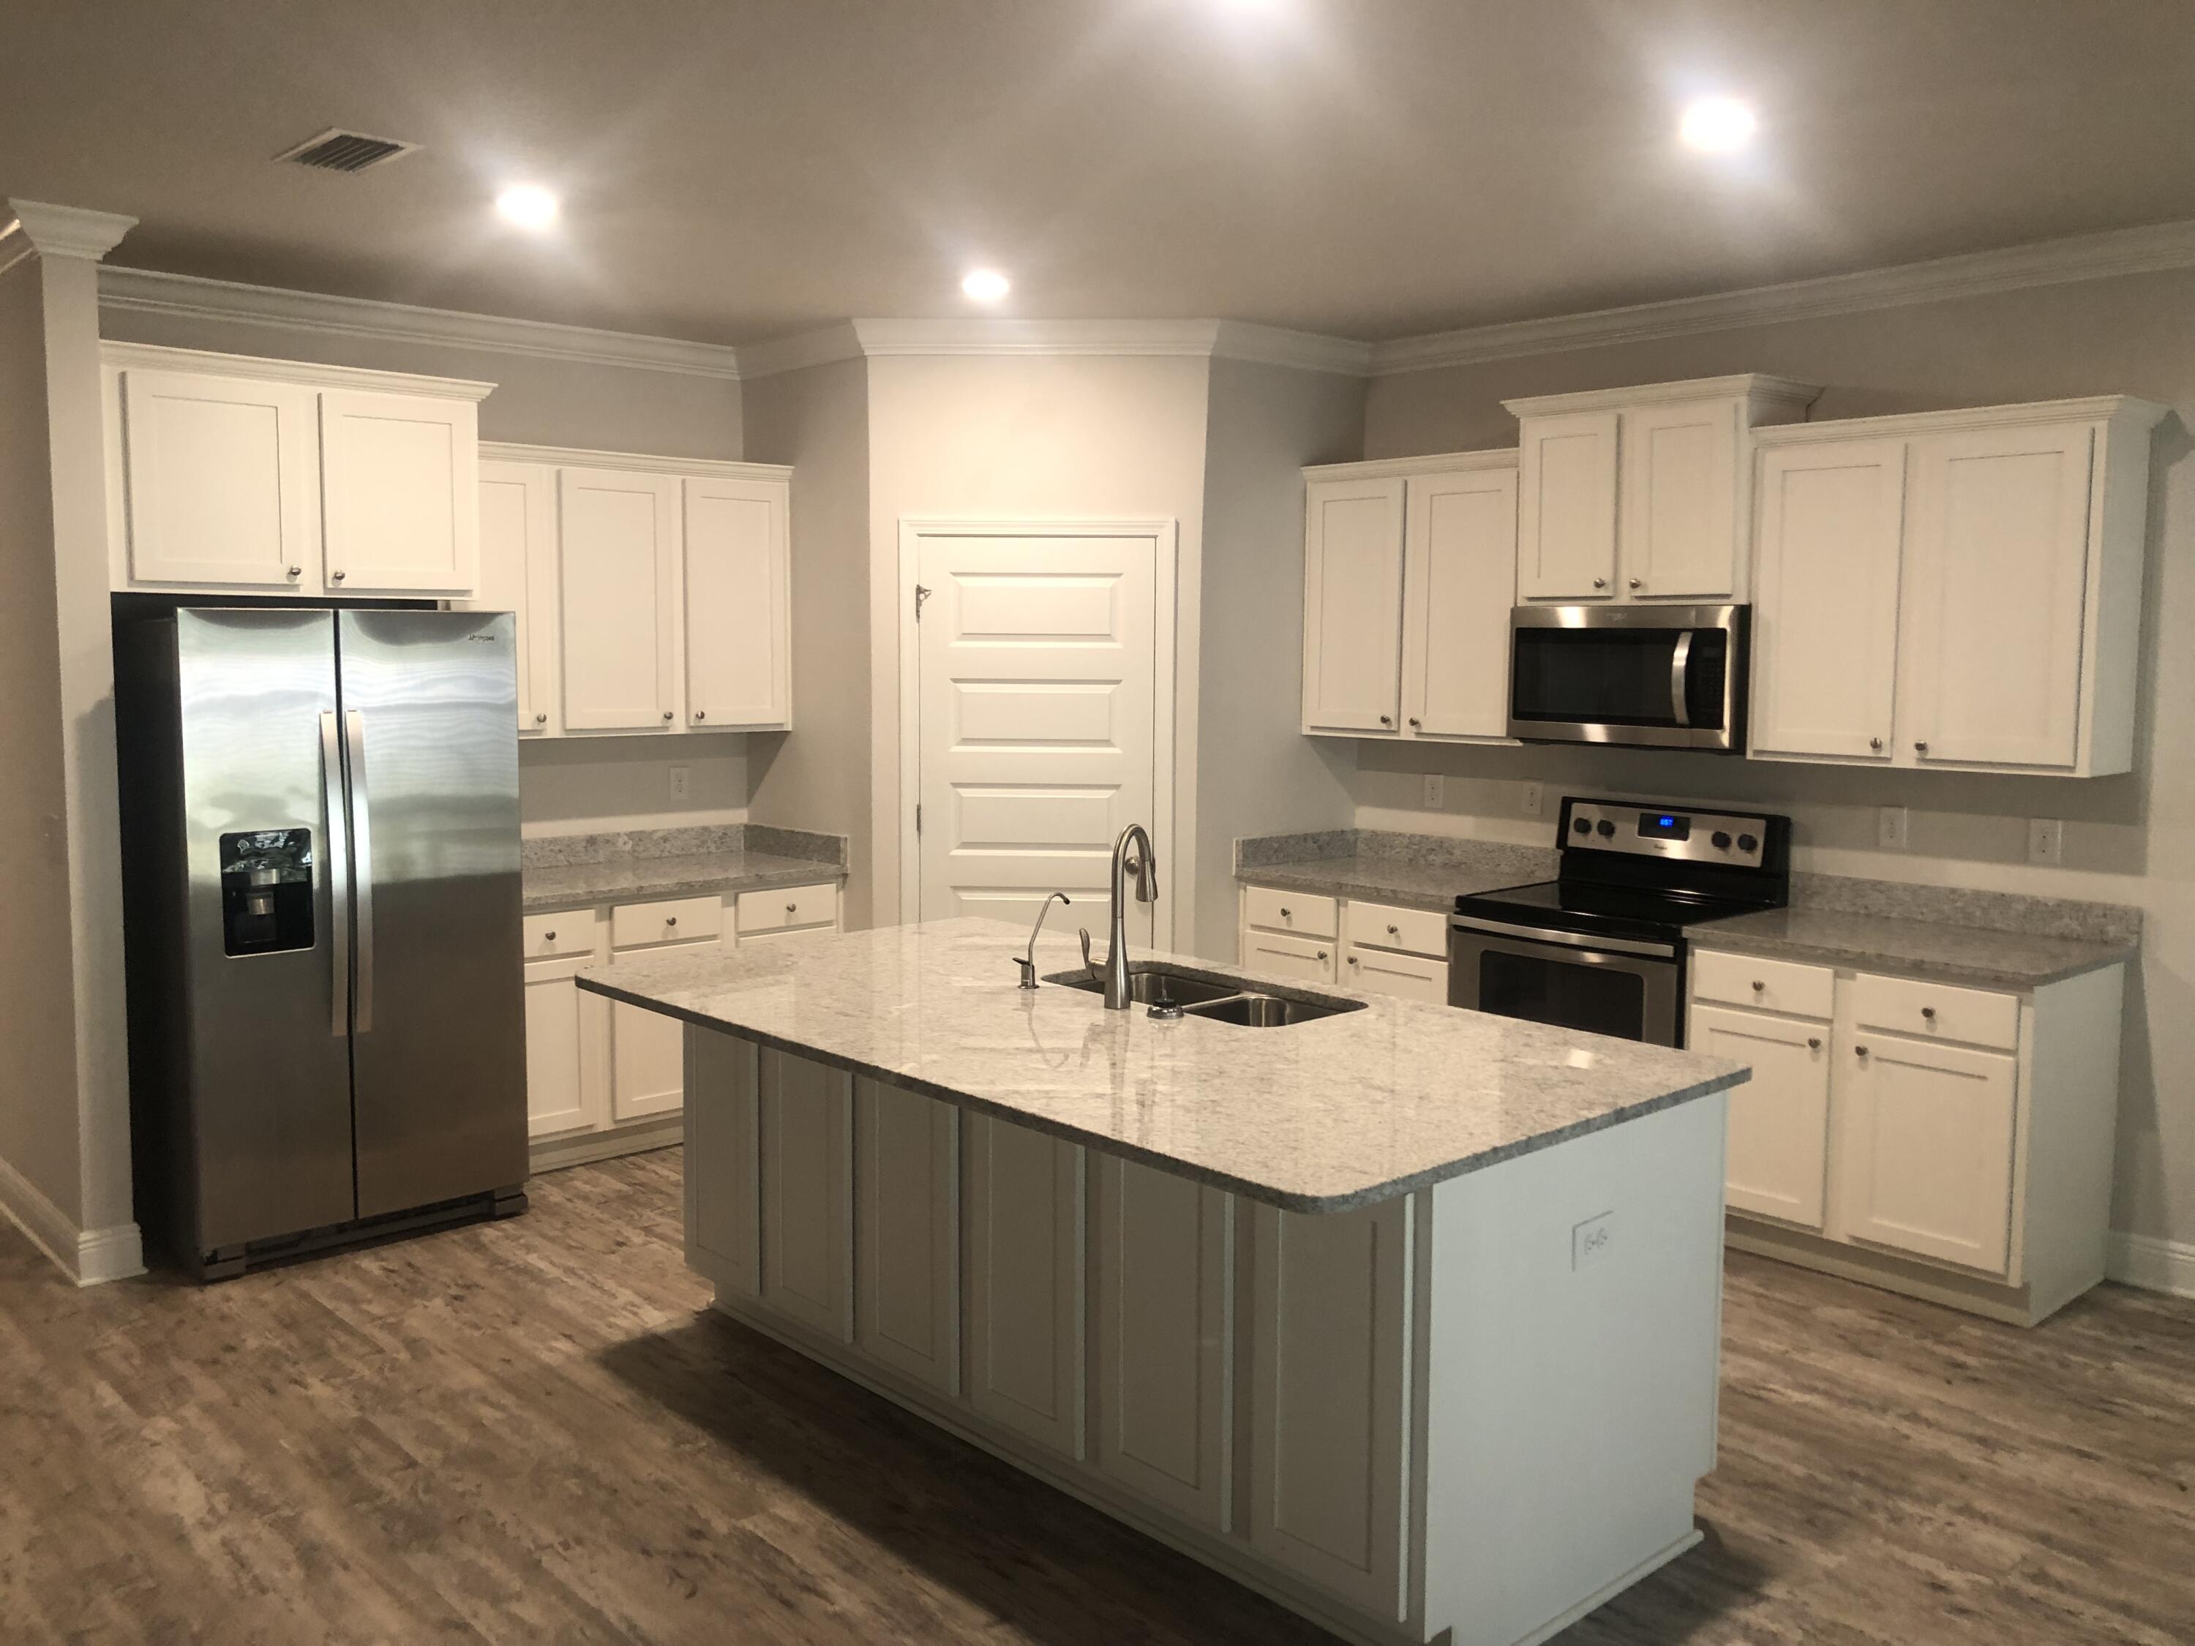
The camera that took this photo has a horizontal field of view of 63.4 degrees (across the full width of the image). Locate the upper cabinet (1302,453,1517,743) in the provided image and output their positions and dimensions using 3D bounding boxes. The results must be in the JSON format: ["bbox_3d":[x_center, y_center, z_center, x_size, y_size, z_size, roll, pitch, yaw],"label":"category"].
[{"bbox_3d":[1.159,-0.759,6.114,0.355,0.941,0.933,-5,8,-42],"label":"upper cabinet"}]

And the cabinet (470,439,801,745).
[{"bbox_3d":[-1.676,-0.776,6.105,1.278,0.941,0.355,-5,8,-42],"label":"cabinet"}]

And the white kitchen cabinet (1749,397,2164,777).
[{"bbox_3d":[2.309,-0.623,4.841,0.355,0.941,0.958,-5,8,-42],"label":"white kitchen cabinet"}]

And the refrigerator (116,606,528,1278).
[{"bbox_3d":[-2.272,0.278,5.162,0.900,1.775,0.880,-5,8,-42],"label":"refrigerator"}]

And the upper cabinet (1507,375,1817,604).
[{"bbox_3d":[1.712,-0.985,5.437,0.406,0.638,0.863,-5,8,-42],"label":"upper cabinet"}]

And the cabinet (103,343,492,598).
[{"bbox_3d":[-2.413,-0.981,5.210,1.077,0.639,0.662,-5,8,-42],"label":"cabinet"}]

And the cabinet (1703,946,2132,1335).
[{"bbox_3d":[2.182,0.779,4.872,0.625,0.879,0.918,-5,8,-42],"label":"cabinet"}]

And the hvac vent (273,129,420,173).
[{"bbox_3d":[-1.649,-1.458,3.893,0.188,0.020,0.350,-5,8,-42],"label":"hvac vent"}]

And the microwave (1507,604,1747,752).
[{"bbox_3d":[1.696,-0.452,5.461,0.405,0.420,0.756,-5,8,-42],"label":"microwave"}]

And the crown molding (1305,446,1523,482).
[{"bbox_3d":[1.051,-1.191,5.970,0.056,0.054,0.933,-5,8,-42],"label":"crown molding"}]

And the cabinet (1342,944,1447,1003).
[{"bbox_3d":[1.189,0.707,5.960,0.630,0.680,0.460,-5,8,-42],"label":"cabinet"}]

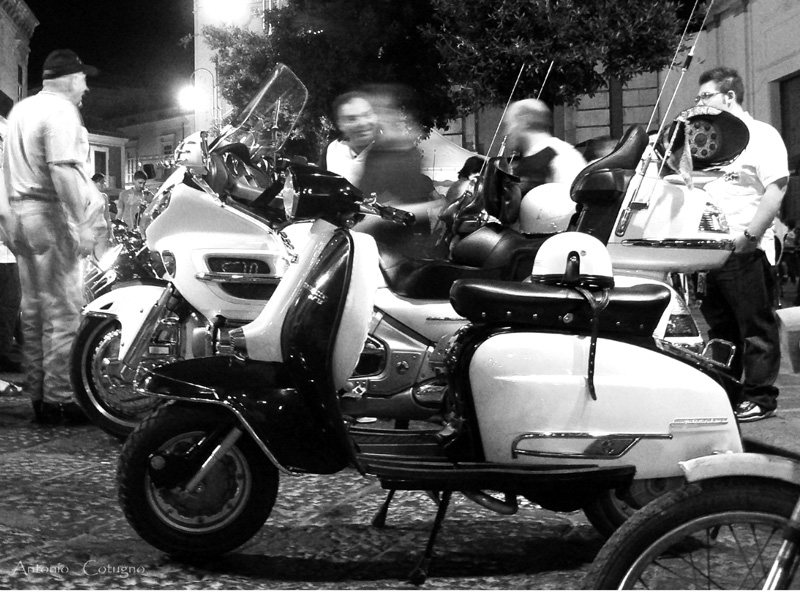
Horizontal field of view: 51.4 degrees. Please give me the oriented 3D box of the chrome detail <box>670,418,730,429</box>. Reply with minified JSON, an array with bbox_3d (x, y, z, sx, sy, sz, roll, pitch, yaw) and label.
[{"bbox_3d":[0.766,0.315,2.120,0.155,0.027,0.012,-1,4,-10],"label":"chrome detail"}]

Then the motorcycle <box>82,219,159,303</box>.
[{"bbox_3d":[-1.250,-0.060,5.500,2.150,1.080,0.850,-2,4,-22],"label":"motorcycle"}]

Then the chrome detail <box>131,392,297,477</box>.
[{"bbox_3d":[-0.490,0.356,2.200,0.440,0.220,0.150,0,4,0],"label":"chrome detail"}]

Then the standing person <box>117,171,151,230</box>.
[{"bbox_3d":[-3.360,-0.810,10.600,0.480,1.700,0.300,-2,4,-25],"label":"standing person"}]

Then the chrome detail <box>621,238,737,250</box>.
[{"bbox_3d":[0.977,-0.195,2.930,0.400,0.042,0.040,0,4,6],"label":"chrome detail"}]

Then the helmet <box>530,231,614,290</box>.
[{"bbox_3d":[0.470,-0.110,2.270,0.230,0.170,0.255,0,4,0],"label":"helmet"}]

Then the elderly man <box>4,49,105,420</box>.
[{"bbox_3d":[-1.640,-0.310,3.930,0.360,1.760,0.500,-3,5,-40],"label":"elderly man"}]

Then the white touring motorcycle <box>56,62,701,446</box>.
[{"bbox_3d":[-0.085,-0.160,3.290,2.600,1.510,0.930,0,4,7],"label":"white touring motorcycle"}]

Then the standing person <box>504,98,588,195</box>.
[{"bbox_3d":[0.850,-0.330,4.800,0.360,1.680,0.500,-1,4,-18],"label":"standing person"}]

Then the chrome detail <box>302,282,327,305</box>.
[{"bbox_3d":[-0.218,-0.017,2.120,0.020,0.050,0.100,5,12,-38],"label":"chrome detail"}]

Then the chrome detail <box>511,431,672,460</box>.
[{"bbox_3d":[0.476,0.362,2.070,0.400,0.070,0.030,0,4,-3],"label":"chrome detail"}]

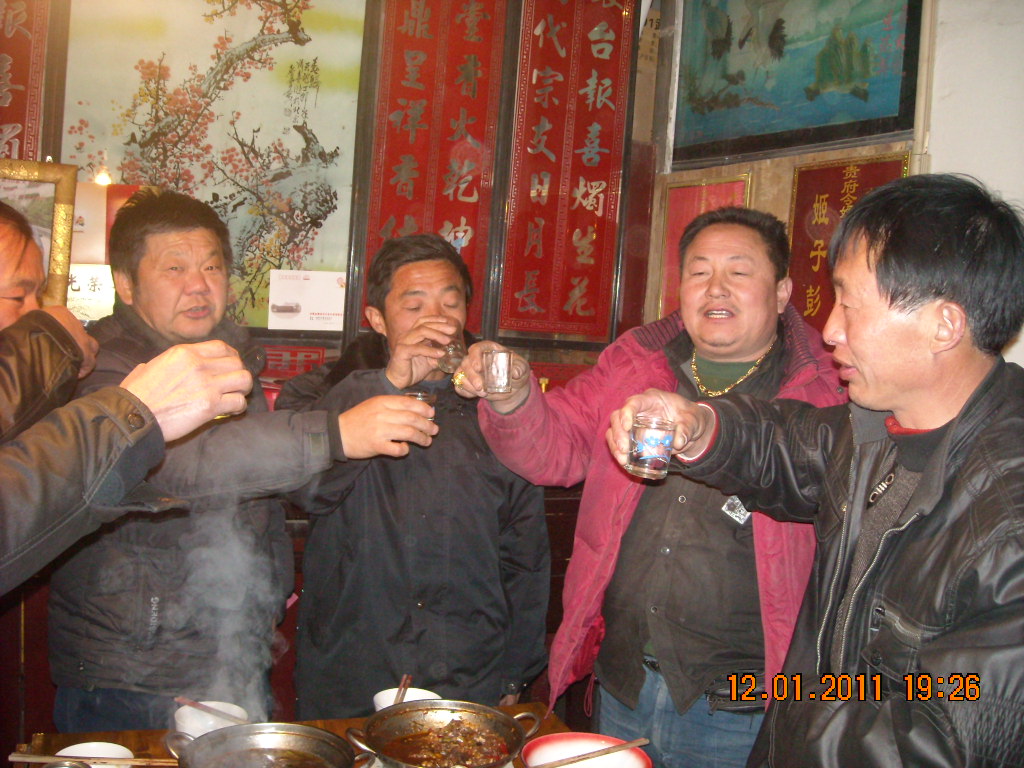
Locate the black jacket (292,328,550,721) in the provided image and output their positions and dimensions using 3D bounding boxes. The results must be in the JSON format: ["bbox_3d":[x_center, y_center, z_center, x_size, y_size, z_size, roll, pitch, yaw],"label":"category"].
[{"bbox_3d":[-0.175,0.280,1.890,0.520,0.770,0.360,4,0,-18],"label":"black jacket"}]

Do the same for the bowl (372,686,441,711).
[{"bbox_3d":[-0.174,0.542,1.700,0.112,0.055,0.112,4,0,0],"label":"bowl"}]

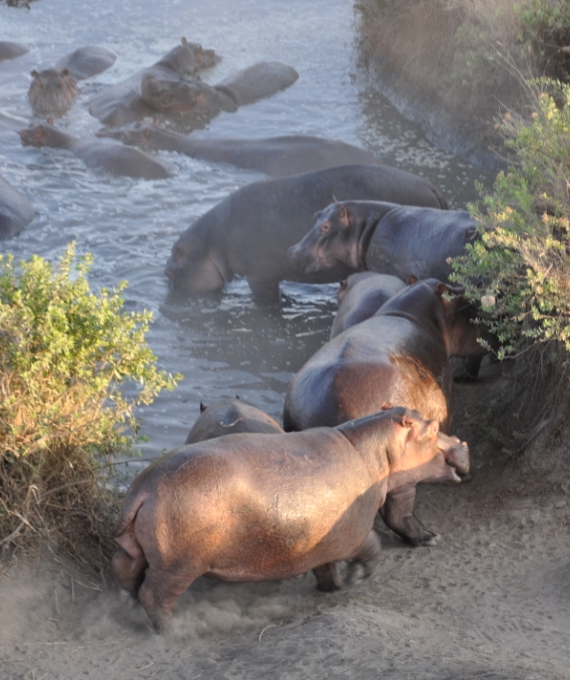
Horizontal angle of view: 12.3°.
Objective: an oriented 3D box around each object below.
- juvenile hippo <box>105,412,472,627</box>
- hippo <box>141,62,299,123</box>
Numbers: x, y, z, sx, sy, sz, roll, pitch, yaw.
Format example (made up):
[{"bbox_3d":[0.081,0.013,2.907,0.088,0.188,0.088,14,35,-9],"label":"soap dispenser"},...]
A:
[{"bbox_3d":[0.021,1.421,21.763,3.000,1.420,1.200,-8,25,-18],"label":"juvenile hippo"},{"bbox_3d":[-0.867,-2.885,34.693,2.350,1.150,0.950,-12,27,-25],"label":"hippo"}]

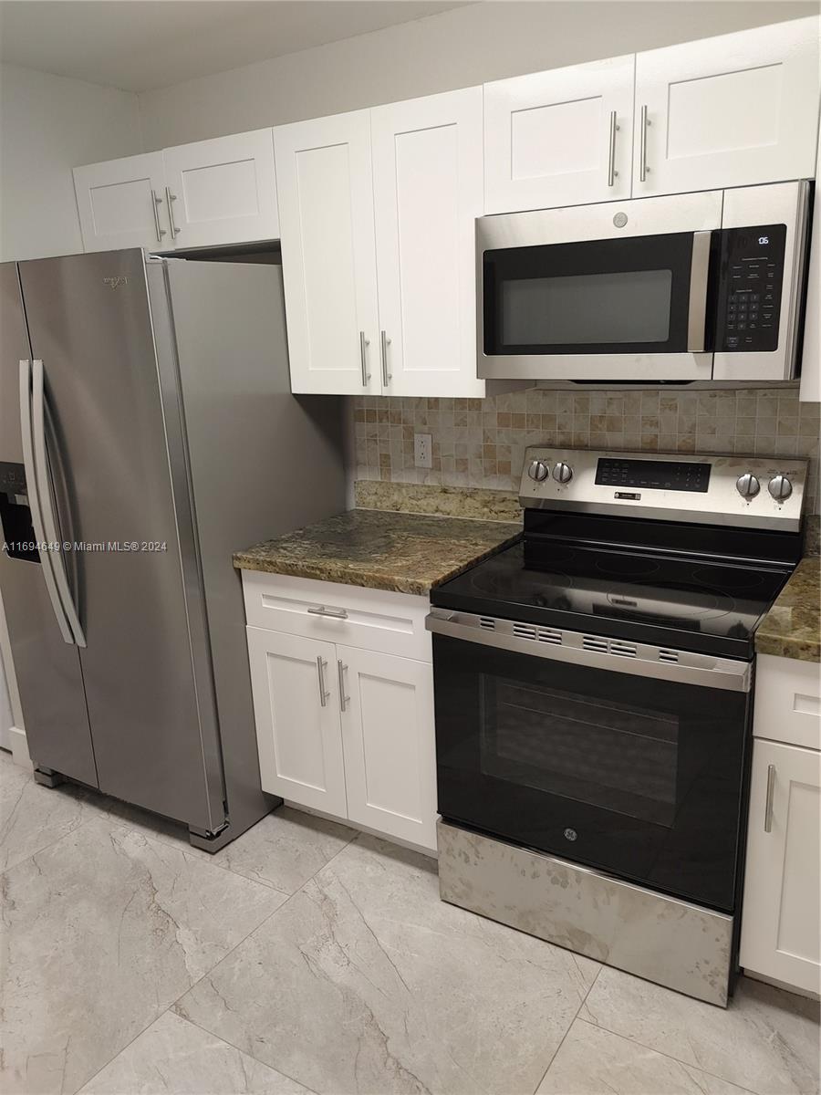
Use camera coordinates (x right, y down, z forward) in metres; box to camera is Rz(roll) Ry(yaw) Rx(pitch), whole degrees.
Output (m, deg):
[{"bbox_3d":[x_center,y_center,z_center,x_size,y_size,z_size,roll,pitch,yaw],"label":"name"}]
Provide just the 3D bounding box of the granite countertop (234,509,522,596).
[{"bbox_3d":[-0.057,-0.005,2.501,0.678,0.038,0.653,7,18,31],"label":"granite countertop"}]

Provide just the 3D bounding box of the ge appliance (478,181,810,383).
[{"bbox_3d":[0.587,-0.633,2.054,0.752,0.402,0.391,7,18,31],"label":"ge appliance"}]

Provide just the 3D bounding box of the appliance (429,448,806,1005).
[{"bbox_3d":[0.545,0.382,2.182,0.759,1.192,0.680,7,18,31],"label":"appliance"}]

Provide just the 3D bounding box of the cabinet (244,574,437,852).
[{"bbox_3d":[-0.039,0.396,2.634,0.684,0.810,0.613,7,18,31],"label":"cabinet"}]

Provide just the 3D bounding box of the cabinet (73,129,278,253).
[{"bbox_3d":[-0.686,-1.151,2.771,0.901,0.300,0.328,7,18,31],"label":"cabinet"}]

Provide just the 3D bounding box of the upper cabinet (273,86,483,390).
[{"bbox_3d":[-0.009,-0.844,2.420,0.679,0.755,0.328,7,18,31],"label":"upper cabinet"}]

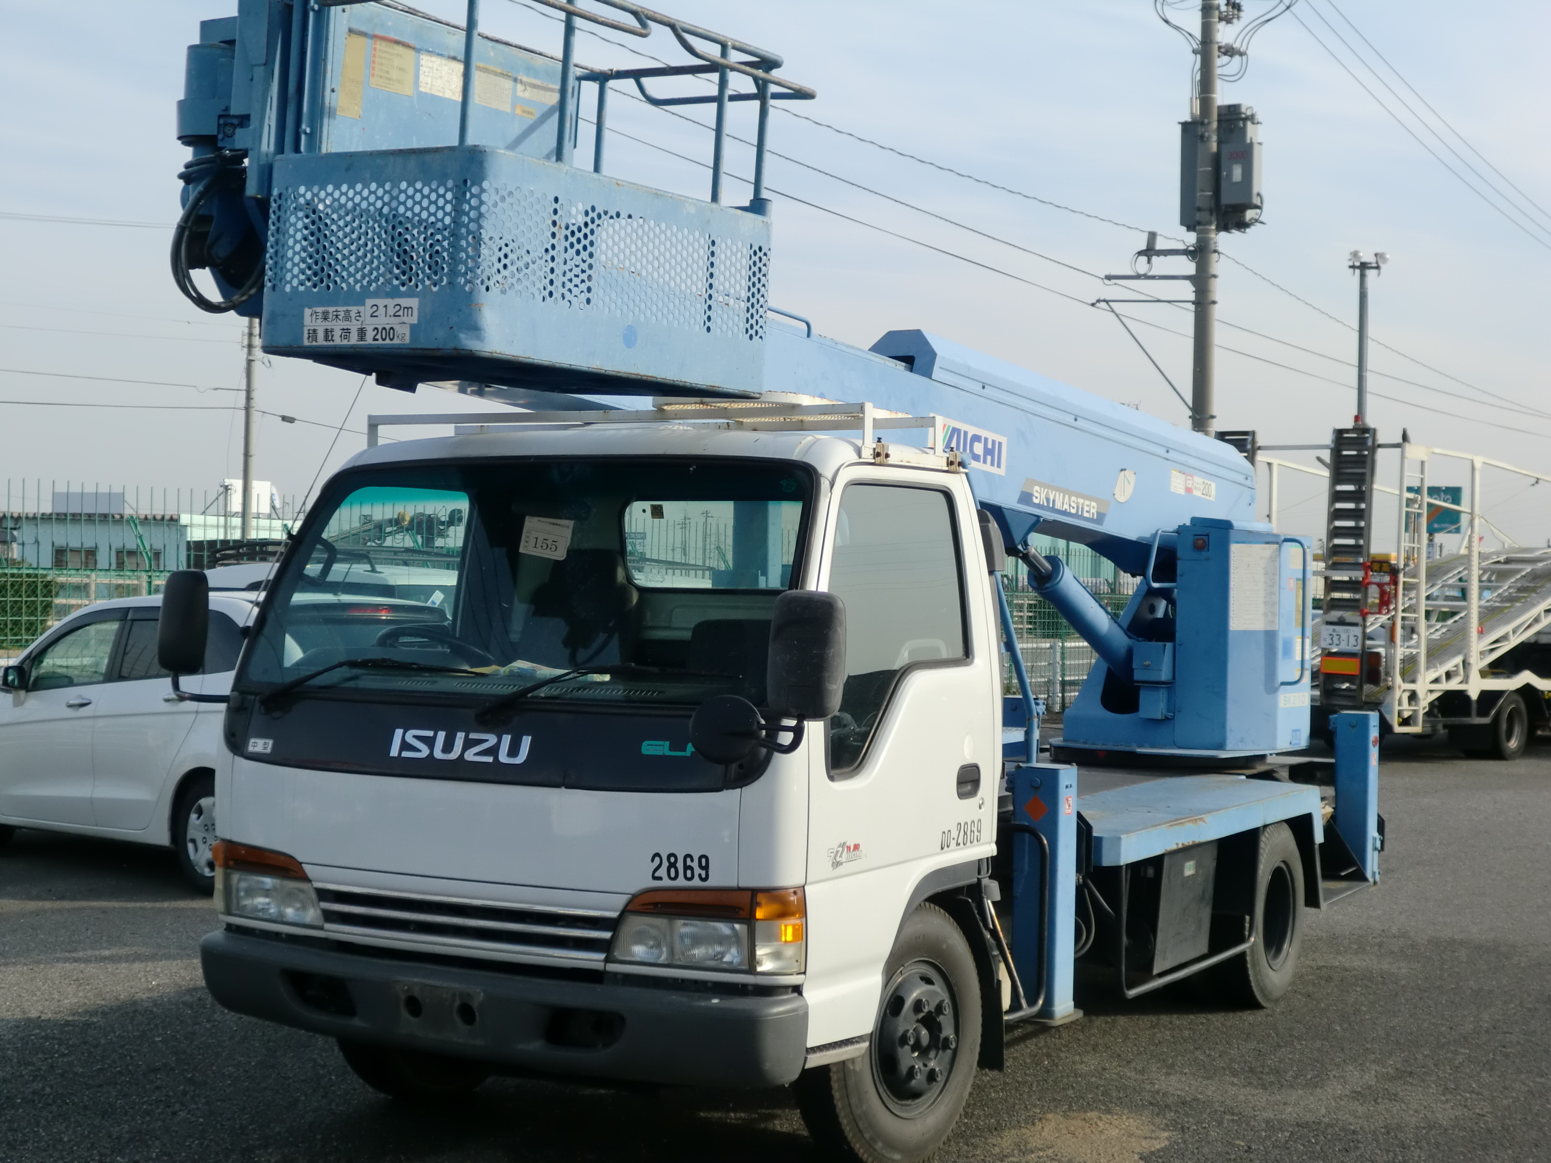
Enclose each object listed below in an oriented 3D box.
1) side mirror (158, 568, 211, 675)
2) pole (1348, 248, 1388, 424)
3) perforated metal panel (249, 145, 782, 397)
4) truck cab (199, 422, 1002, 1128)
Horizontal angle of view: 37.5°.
[{"bbox_3d":[-1.801,0.123,6.967,0.090,0.315,0.190,9,-5,-40],"label":"side mirror"},{"bbox_3d":[8.223,-1.328,31.988,0.540,6.628,0.250,1,0,14],"label":"pole"},{"bbox_3d":[-0.631,-0.761,5.801,0.761,0.464,1.148,5,2,37],"label":"perforated metal panel"},{"bbox_3d":[-0.530,0.474,6.910,2.081,1.922,1.568,1,0,29],"label":"truck cab"}]

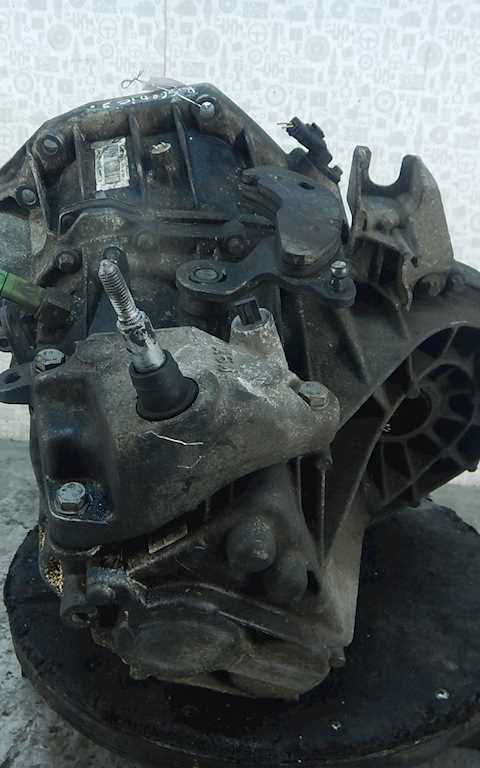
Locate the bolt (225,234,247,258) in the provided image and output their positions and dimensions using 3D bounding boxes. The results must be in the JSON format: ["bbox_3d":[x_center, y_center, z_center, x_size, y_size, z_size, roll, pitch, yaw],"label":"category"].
[{"bbox_3d":[-0.004,-0.117,0.600,0.018,0.018,0.012,-8,40,-7],"label":"bolt"}]

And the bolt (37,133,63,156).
[{"bbox_3d":[-0.162,-0.204,0.605,0.018,0.018,0.012,-8,40,-7],"label":"bolt"}]

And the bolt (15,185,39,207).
[{"bbox_3d":[-0.184,-0.162,0.615,0.018,0.018,0.012,-8,40,-7],"label":"bolt"}]

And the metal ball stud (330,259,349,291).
[{"bbox_3d":[0.081,-0.088,0.575,0.013,0.026,0.013,-1,38,1],"label":"metal ball stud"}]

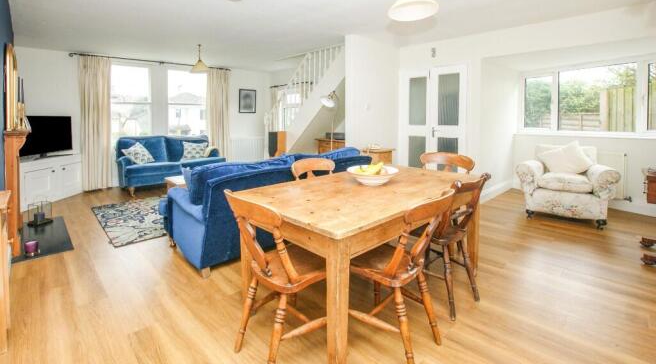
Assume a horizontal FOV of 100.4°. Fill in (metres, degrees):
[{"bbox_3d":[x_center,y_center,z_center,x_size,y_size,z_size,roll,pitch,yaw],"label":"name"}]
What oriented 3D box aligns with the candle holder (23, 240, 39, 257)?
[{"bbox_3d":[-2.692,0.604,2.480,0.095,0.110,0.095,11,15,44],"label":"candle holder"}]

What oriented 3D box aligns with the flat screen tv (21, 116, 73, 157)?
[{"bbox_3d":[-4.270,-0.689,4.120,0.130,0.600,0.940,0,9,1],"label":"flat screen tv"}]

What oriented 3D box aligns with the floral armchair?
[{"bbox_3d":[3.030,-0.026,3.620,0.970,0.890,0.900,5,10,29],"label":"floral armchair"}]

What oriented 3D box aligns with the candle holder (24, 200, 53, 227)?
[{"bbox_3d":[-3.509,0.390,3.330,0.180,0.210,0.180,-2,11,-11],"label":"candle holder"}]

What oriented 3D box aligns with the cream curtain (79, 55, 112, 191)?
[{"bbox_3d":[-4.018,-1.026,4.740,0.460,2.330,0.140,-7,11,-38],"label":"cream curtain"}]

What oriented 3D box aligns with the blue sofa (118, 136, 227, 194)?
[{"bbox_3d":[-2.961,-0.324,5.200,1.680,0.900,0.920,-8,14,-36],"label":"blue sofa"}]

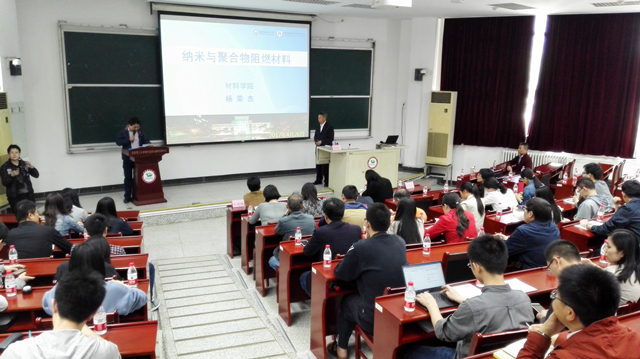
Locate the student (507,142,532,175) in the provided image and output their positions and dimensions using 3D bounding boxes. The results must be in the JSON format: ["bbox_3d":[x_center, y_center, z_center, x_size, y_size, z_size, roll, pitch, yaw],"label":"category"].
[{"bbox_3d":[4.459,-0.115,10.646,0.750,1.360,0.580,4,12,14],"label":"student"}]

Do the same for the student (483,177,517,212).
[{"bbox_3d":[2.463,0.606,6.531,0.500,1.220,0.750,-6,14,-34],"label":"student"}]

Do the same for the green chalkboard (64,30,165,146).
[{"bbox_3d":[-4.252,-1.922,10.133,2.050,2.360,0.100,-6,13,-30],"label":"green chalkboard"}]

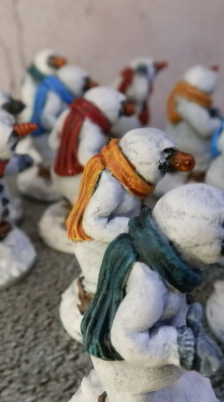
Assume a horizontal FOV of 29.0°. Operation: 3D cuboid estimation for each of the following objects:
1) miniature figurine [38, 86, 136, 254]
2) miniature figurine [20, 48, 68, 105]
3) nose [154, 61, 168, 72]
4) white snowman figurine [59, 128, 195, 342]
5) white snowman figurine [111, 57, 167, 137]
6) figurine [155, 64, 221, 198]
[{"bbox_3d":[-0.007,-0.011,0.127,0.031,0.044,0.028,5,26,9],"label":"miniature figurine"},{"bbox_3d":[-0.037,-0.051,0.213,0.030,0.043,0.028,3,25,4],"label":"miniature figurine"},{"bbox_3d":[0.022,-0.060,0.194,0.006,0.003,0.003,-23,23,10],"label":"nose"},{"bbox_3d":[0.003,0.005,0.095,0.030,0.044,0.028,7,26,12],"label":"white snowman figurine"},{"bbox_3d":[0.009,-0.044,0.201,0.030,0.042,0.028,1,25,0],"label":"white snowman figurine"},{"bbox_3d":[0.029,-0.029,0.166,0.030,0.045,0.028,-13,29,-27],"label":"figurine"}]

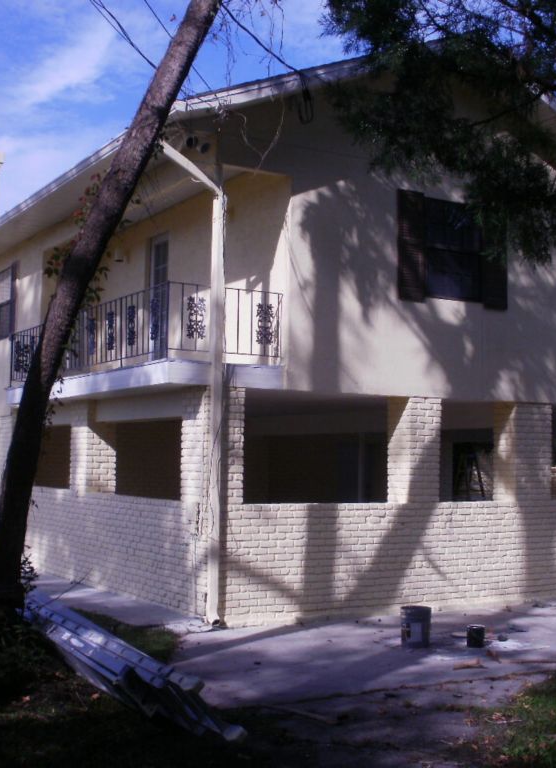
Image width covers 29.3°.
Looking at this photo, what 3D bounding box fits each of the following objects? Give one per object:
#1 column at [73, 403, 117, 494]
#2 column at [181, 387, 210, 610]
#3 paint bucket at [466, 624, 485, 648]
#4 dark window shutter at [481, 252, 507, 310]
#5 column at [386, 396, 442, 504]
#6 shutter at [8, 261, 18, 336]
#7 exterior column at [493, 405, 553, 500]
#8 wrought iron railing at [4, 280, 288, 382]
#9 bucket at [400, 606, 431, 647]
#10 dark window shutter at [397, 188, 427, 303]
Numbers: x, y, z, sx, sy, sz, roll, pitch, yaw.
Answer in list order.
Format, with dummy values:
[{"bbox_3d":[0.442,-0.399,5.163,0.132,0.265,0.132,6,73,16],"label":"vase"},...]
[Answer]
[{"bbox_3d":[-2.541,0.867,14.661,0.407,1.207,0.651,3,-5,-30],"label":"column"},{"bbox_3d":[-0.708,1.271,11.385,0.440,2.455,0.581,3,-5,-30],"label":"column"},{"bbox_3d":[1.902,2.421,10.211,0.168,0.194,0.168,1,-4,0],"label":"paint bucket"},{"bbox_3d":[2.693,-1.557,13.103,0.376,1.300,0.044,3,-5,-30],"label":"dark window shutter"},{"bbox_3d":[1.607,0.774,12.587,0.481,1.222,0.396,3,-5,-30],"label":"column"},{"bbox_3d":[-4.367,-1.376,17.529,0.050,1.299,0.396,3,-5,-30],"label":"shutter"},{"bbox_3d":[3.082,0.847,13.429,0.594,1.211,0.396,3,-5,-30],"label":"exterior column"},{"bbox_3d":[-1.976,-0.425,13.730,1.369,0.858,5.806,3,-5,-30],"label":"wrought iron railing"},{"bbox_3d":[1.325,2.327,10.201,0.291,0.360,0.291,1,-4,0],"label":"bucket"},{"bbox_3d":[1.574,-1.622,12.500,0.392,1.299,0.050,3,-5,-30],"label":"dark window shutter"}]

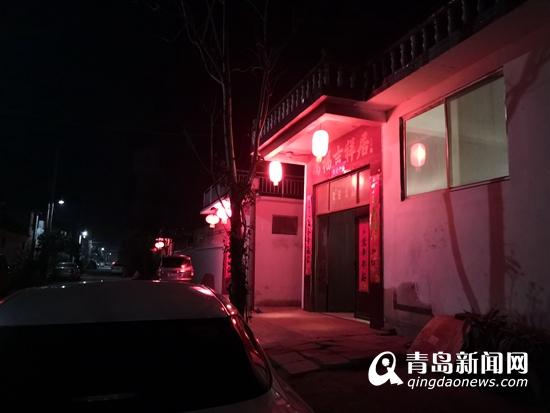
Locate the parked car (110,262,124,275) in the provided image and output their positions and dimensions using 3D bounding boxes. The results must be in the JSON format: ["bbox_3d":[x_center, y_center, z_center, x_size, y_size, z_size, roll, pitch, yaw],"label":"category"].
[{"bbox_3d":[-22.043,8.687,60.084,1.800,1.550,4.500,5,-9,-20],"label":"parked car"}]

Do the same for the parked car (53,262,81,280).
[{"bbox_3d":[-18.834,5.849,39.169,1.770,1.480,4.600,4,-9,-17],"label":"parked car"}]

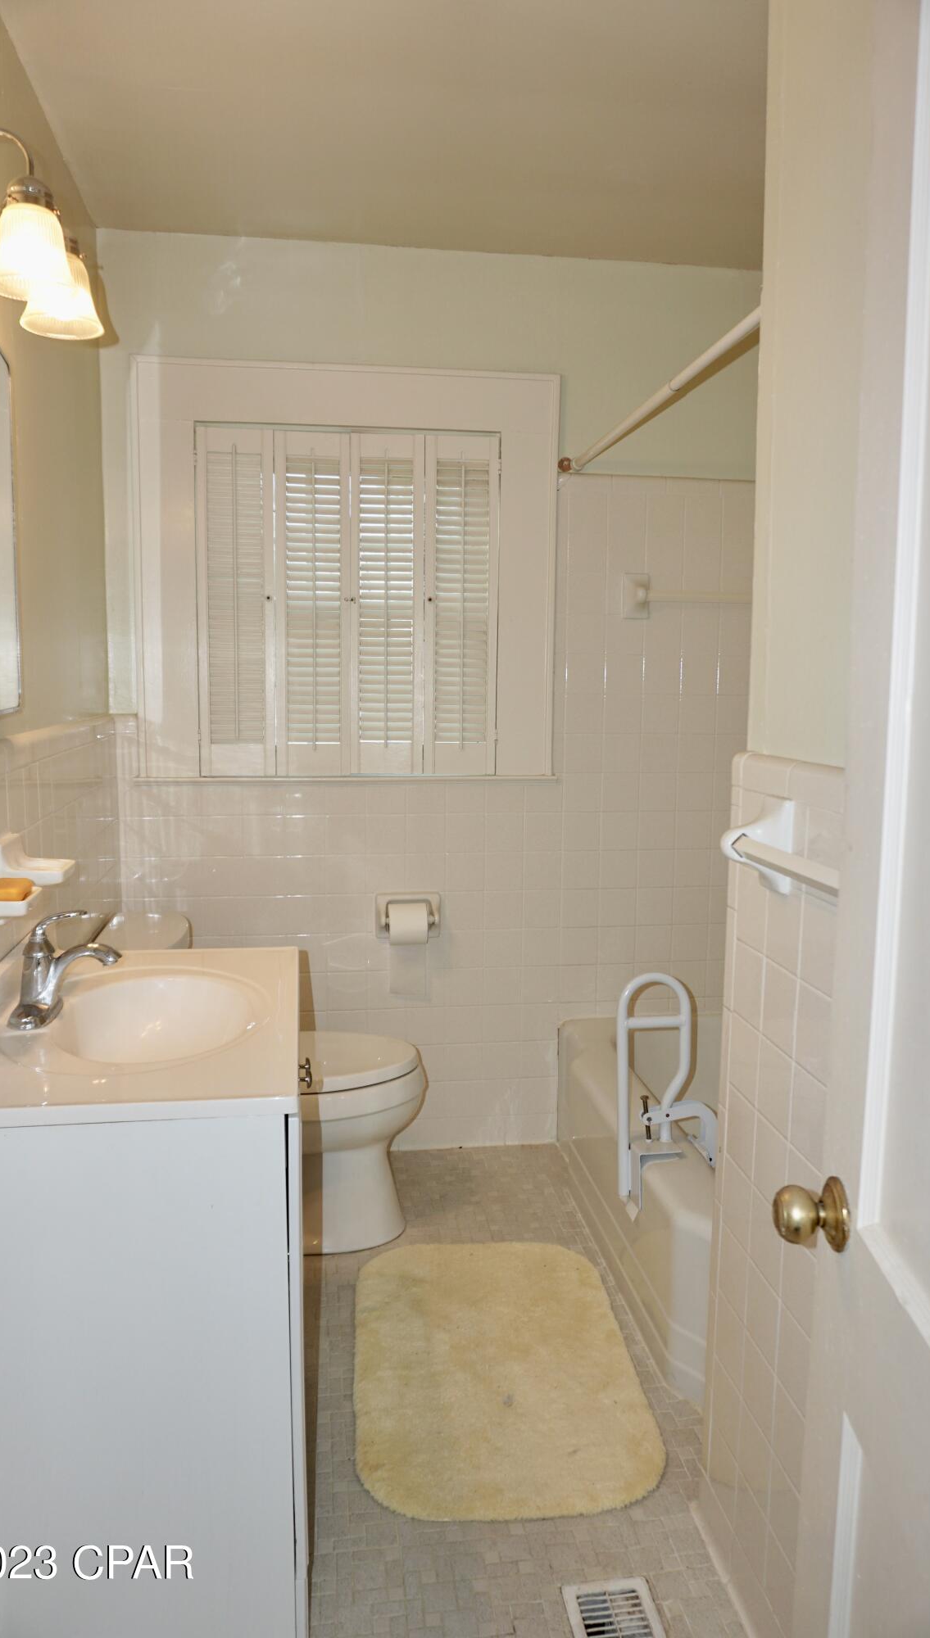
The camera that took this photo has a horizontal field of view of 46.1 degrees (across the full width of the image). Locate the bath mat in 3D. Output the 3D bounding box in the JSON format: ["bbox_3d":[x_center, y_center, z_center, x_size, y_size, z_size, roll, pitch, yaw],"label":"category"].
[{"bbox_3d":[0.058,1.059,2.157,0.550,0.025,0.830,0,8,-4],"label":"bath mat"}]

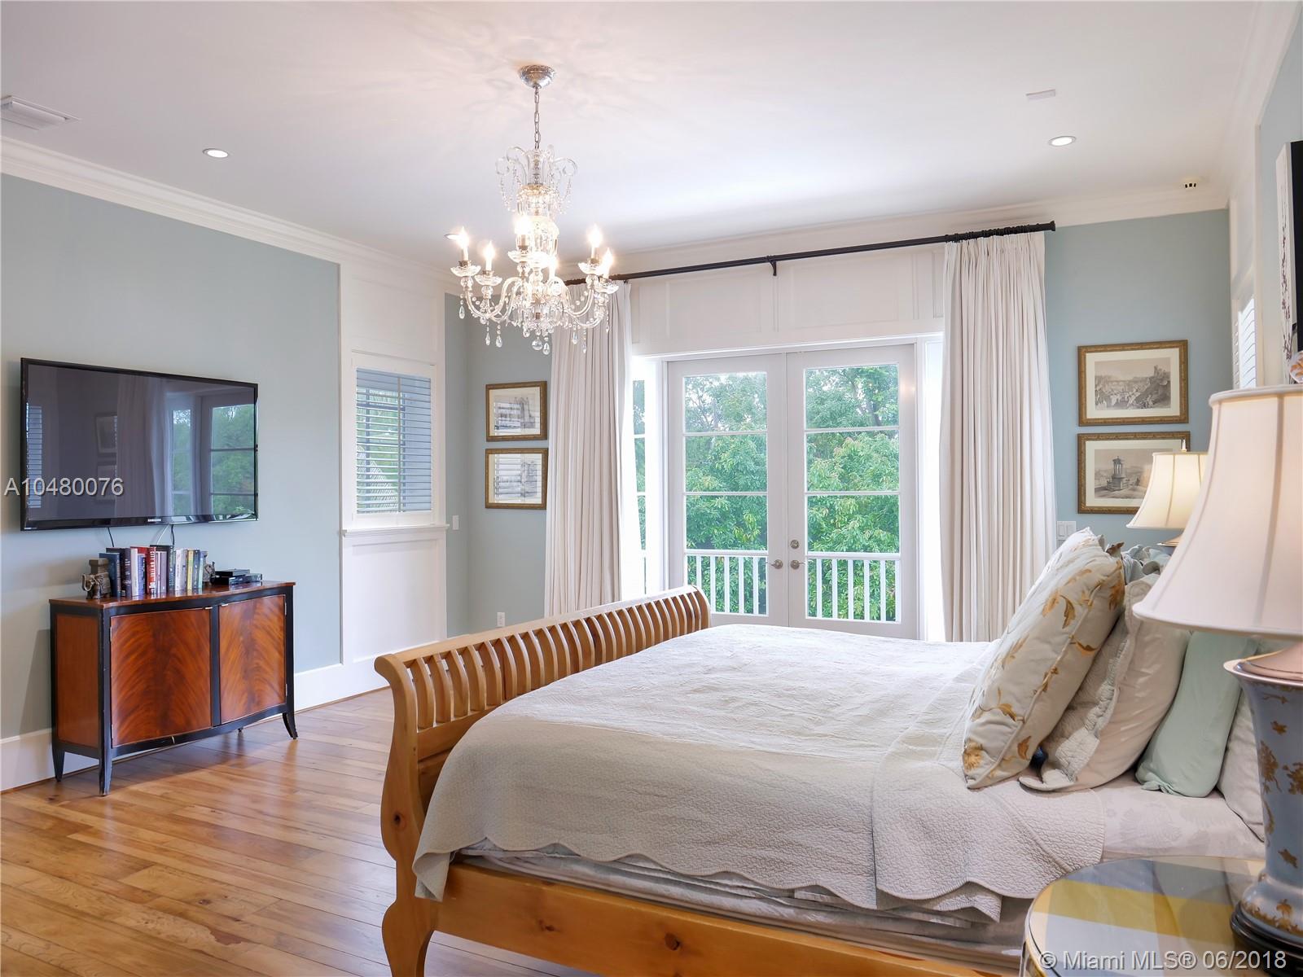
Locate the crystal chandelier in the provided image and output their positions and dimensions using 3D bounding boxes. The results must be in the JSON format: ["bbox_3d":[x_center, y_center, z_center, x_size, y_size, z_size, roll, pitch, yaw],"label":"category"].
[{"bbox_3d":[-0.487,-1.165,3.810,0.710,1.190,0.710,0,0,0],"label":"crystal chandelier"}]

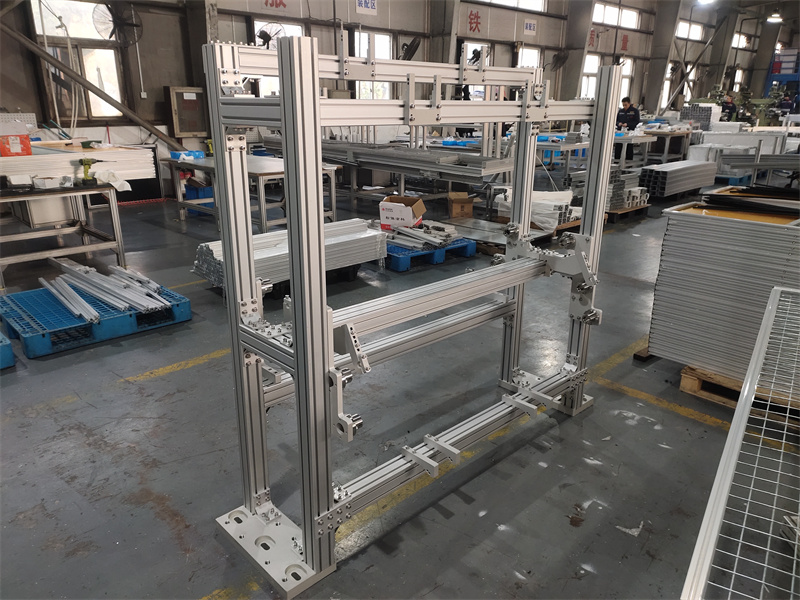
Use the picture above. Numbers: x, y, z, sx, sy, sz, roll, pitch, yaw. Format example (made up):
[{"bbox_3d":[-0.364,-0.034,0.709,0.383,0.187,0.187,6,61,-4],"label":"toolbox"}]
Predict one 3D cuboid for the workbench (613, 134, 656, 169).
[{"bbox_3d":[6.448,-4.198,14.975,1.500,0.790,0.800,-17,26,-39],"label":"workbench"}]

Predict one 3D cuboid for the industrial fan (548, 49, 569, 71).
[{"bbox_3d":[4.493,-6.718,14.970,0.400,0.700,0.670,44,37,15],"label":"industrial fan"}]

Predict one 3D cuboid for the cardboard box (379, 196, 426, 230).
[{"bbox_3d":[0.029,-1.042,6.480,0.428,0.320,0.380,7,21,18],"label":"cardboard box"}]

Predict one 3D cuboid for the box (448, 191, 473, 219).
[{"bbox_3d":[0.858,-1.321,7.482,0.300,0.290,0.280,0,20,-1],"label":"box"}]

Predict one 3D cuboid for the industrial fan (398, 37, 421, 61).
[{"bbox_3d":[0.209,-5.494,11.704,0.400,0.700,0.670,29,20,-6],"label":"industrial fan"}]

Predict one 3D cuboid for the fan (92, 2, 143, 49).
[{"bbox_3d":[-4.358,-4.250,8.199,0.670,0.700,0.400,-11,31,-27],"label":"fan"}]

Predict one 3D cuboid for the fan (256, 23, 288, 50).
[{"bbox_3d":[-2.387,-4.764,9.721,0.670,0.700,0.400,-17,45,-40],"label":"fan"}]

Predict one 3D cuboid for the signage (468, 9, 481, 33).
[{"bbox_3d":[1.852,-6.900,13.159,0.420,0.500,0.030,-18,27,-40],"label":"signage"}]

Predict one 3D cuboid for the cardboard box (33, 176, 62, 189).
[{"bbox_3d":[-3.544,-1.178,5.348,0.170,0.100,0.160,14,24,32],"label":"cardboard box"}]

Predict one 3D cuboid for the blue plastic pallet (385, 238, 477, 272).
[{"bbox_3d":[0.104,-0.619,6.099,1.040,0.150,1.150,-13,24,-32],"label":"blue plastic pallet"}]

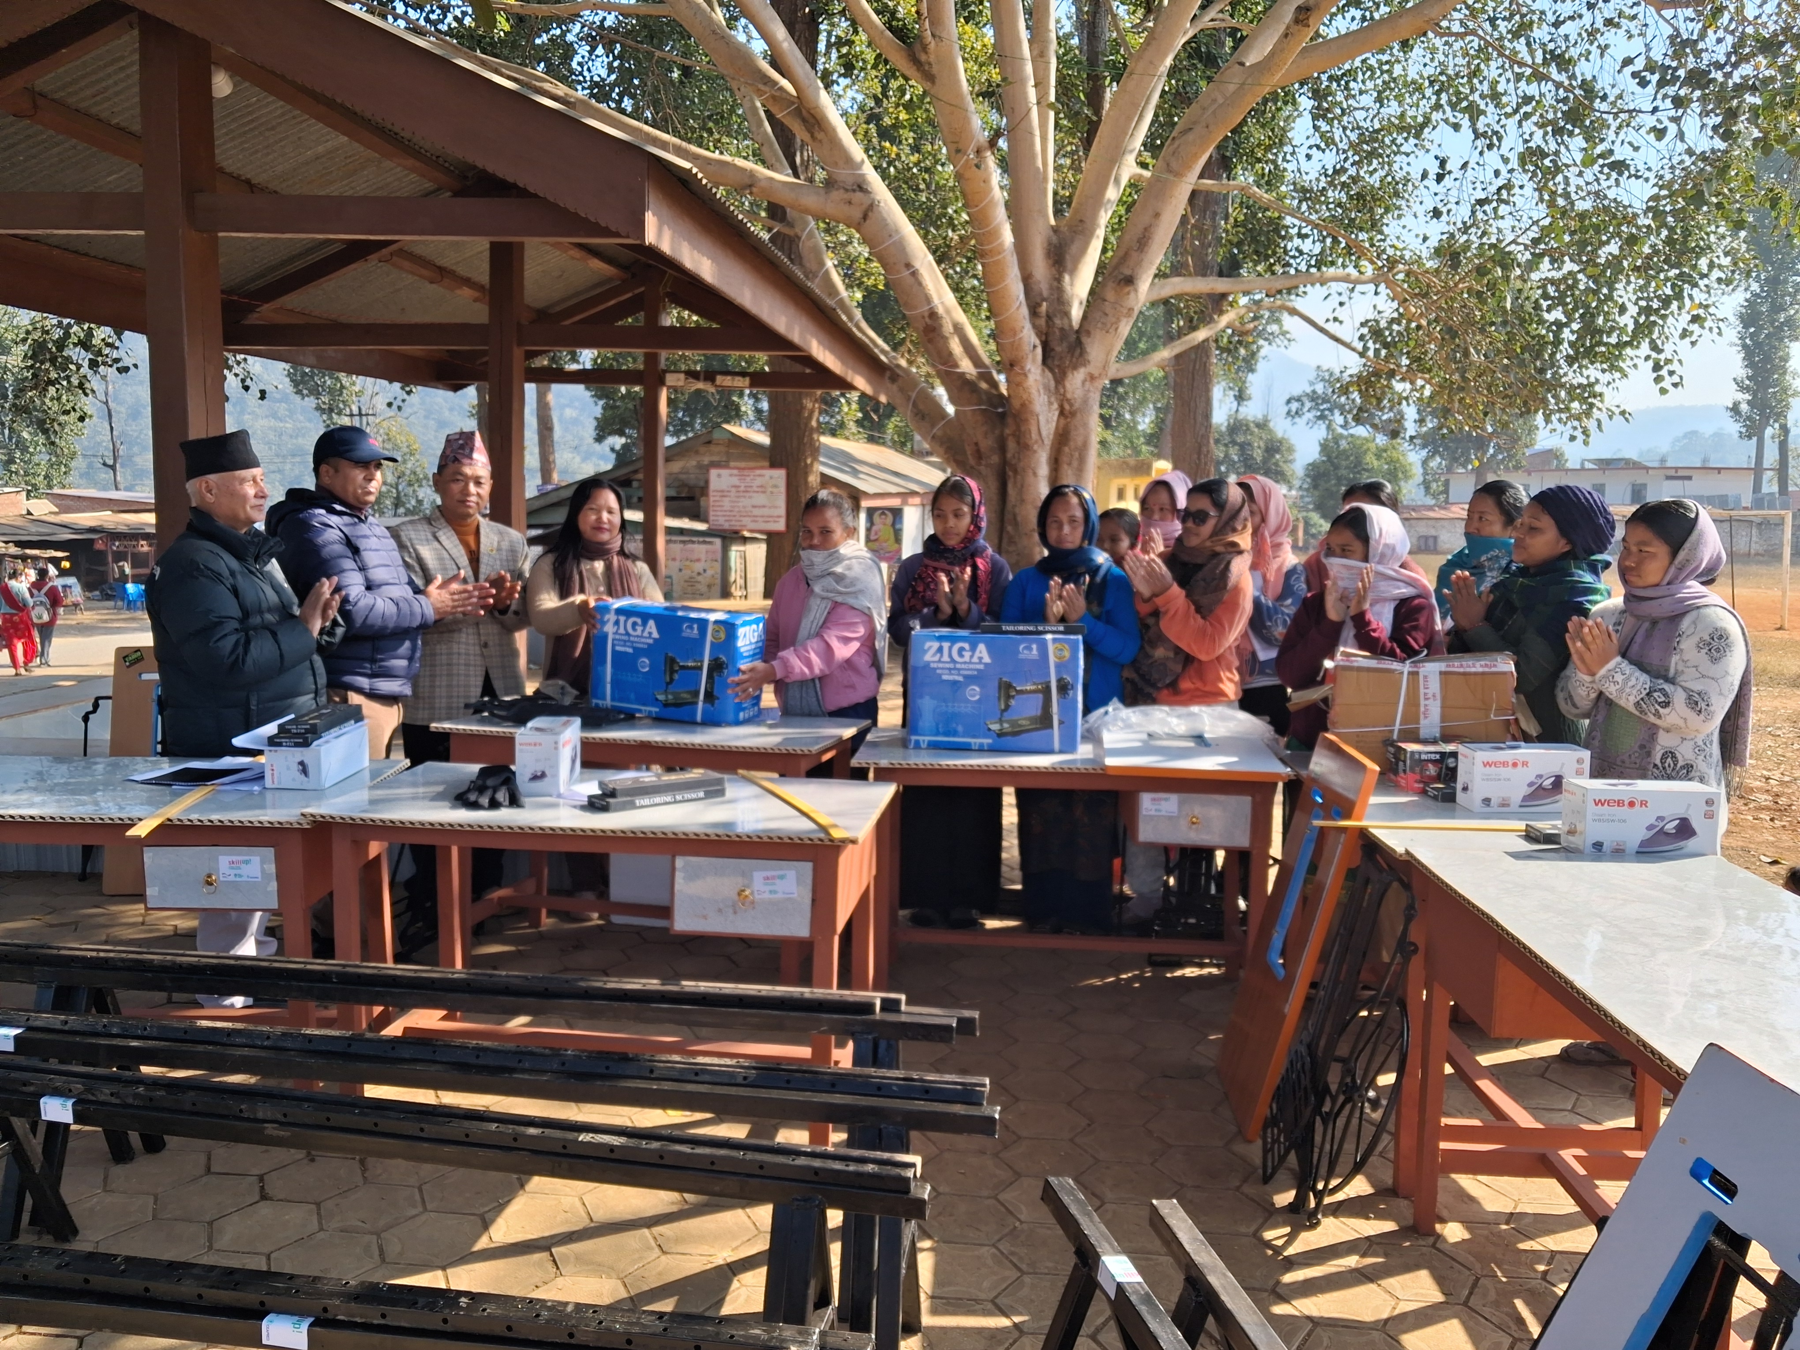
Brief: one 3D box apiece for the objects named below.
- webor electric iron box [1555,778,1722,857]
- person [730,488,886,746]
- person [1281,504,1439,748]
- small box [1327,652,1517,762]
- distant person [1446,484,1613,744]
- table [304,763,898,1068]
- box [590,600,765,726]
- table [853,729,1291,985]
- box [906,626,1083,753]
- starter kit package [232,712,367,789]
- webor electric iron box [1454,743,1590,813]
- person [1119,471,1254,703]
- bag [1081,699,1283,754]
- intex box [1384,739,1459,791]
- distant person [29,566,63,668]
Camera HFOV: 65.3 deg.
[{"bbox_3d":[1.564,0.301,2.960,0.284,0.139,0.103,1,6,-3],"label":"webor electric iron box"},{"bbox_3d":[-0.298,0.106,4.944,0.500,1.521,0.520,6,8,37],"label":"person"},{"bbox_3d":[1.443,0.219,4.428,0.470,1.509,0.500,-4,8,-41],"label":"person"},{"bbox_3d":[1.440,0.112,3.944,0.470,0.305,0.250,3,6,11],"label":"small box"},{"bbox_3d":[1.907,0.220,4.245,0.460,1.574,0.500,-2,7,-30],"label":"distant person"},{"bbox_3d":[-0.657,0.664,3.299,1.200,0.760,0.640,2,6,5],"label":"table"},{"bbox_3d":[-0.725,-0.043,4.611,0.500,0.335,0.225,7,9,18],"label":"box"},{"bbox_3d":[0.469,0.596,4.184,1.200,0.760,0.640,2,6,3],"label":"table"},{"bbox_3d":[0.288,0.043,4.175,0.495,0.330,0.215,2,6,6],"label":"box"},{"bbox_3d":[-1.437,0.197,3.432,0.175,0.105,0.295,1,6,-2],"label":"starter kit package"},{"bbox_3d":[1.523,0.251,3.430,0.290,0.140,0.100,1,6,-9],"label":"webor electric iron box"},{"bbox_3d":[1.011,0.098,4.958,0.420,1.590,0.460,-4,8,-40],"label":"person"},{"bbox_3d":[0.846,0.157,4.267,0.600,0.120,0.360,2,6,5],"label":"bag"},{"bbox_3d":[1.400,0.241,3.732,0.155,0.090,0.165,1,6,0],"label":"intex box"},{"bbox_3d":[-12.960,-0.885,21.300,0.500,1.540,0.380,-2,7,-28],"label":"distant person"}]

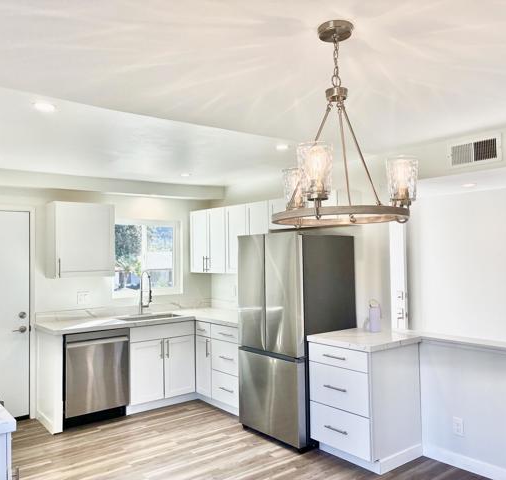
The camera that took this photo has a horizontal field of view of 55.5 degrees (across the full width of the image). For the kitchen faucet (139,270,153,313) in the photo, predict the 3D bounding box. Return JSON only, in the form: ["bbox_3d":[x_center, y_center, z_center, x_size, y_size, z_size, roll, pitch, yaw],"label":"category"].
[{"bbox_3d":[-1.193,0.600,5.336,0.081,0.489,0.262,1,-3,-38],"label":"kitchen faucet"}]

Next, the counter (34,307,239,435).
[{"bbox_3d":[-0.868,1.289,4.831,2.107,0.927,1.522,1,-3,-38],"label":"counter"}]

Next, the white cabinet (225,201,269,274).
[{"bbox_3d":[0.056,-0.011,5.140,0.333,0.741,0.761,1,-3,-38],"label":"white cabinet"}]

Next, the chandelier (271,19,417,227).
[{"bbox_3d":[0.326,-0.435,1.847,0.565,0.764,0.565,-1,-2,0],"label":"chandelier"}]

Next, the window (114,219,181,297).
[{"bbox_3d":[-1.219,0.213,5.613,0.887,0.881,0.091,1,-3,-38],"label":"window"}]

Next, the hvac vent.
[{"bbox_3d":[1.588,-0.638,3.453,0.030,0.192,0.386,1,-3,-38],"label":"hvac vent"}]

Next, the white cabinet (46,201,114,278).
[{"bbox_3d":[-1.771,0.013,4.943,0.595,0.742,0.328,1,-3,-38],"label":"white cabinet"}]

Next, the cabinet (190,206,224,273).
[{"bbox_3d":[-0.410,0.019,5.725,0.333,0.746,0.736,1,-3,-38],"label":"cabinet"}]

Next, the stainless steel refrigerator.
[{"bbox_3d":[0.395,0.840,4.341,0.741,1.749,0.791,1,-3,-38],"label":"stainless steel refrigerator"}]

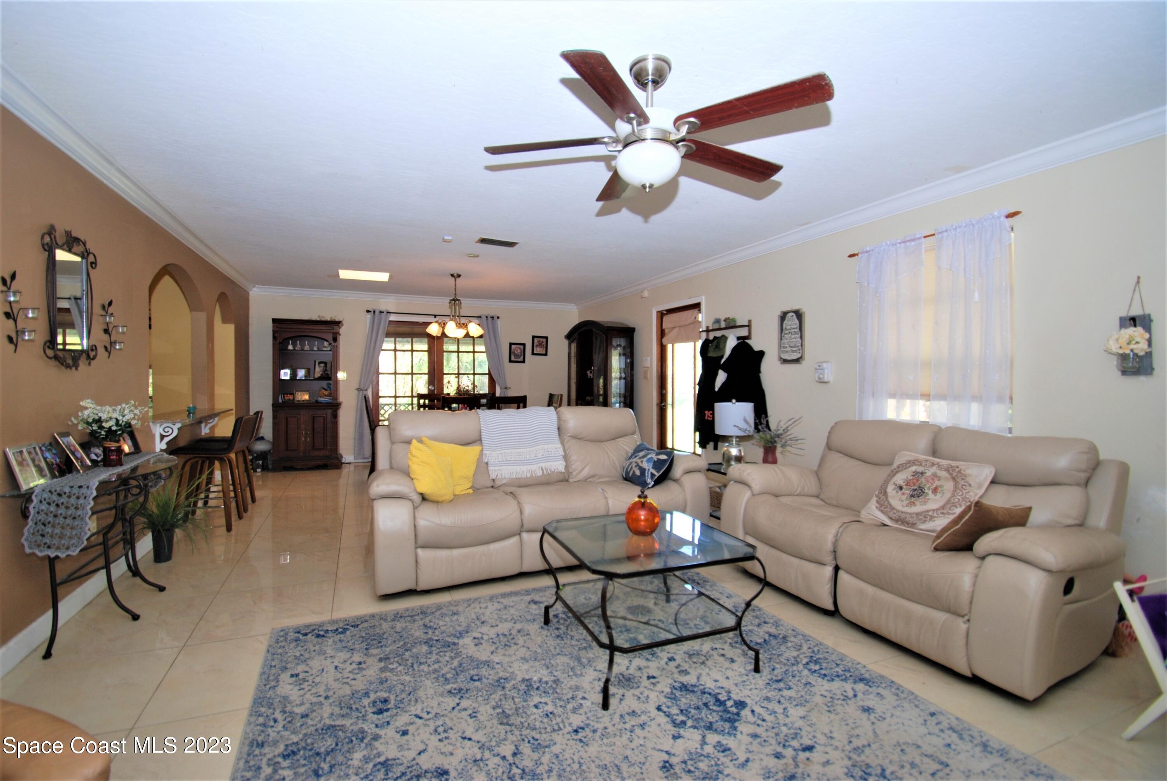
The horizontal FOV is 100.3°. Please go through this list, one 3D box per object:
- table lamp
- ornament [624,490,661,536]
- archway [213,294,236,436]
[{"bbox_3d":[1.166,0.360,3.795,0.305,0.550,0.305,0,2,-25],"label":"table lamp"},{"bbox_3d":[0.288,0.573,2.317,0.165,0.205,0.165,0,1,0],"label":"ornament"},{"bbox_3d":[-3.992,0.008,5.327,0.150,2.140,0.850,-1,2,-24],"label":"archway"}]

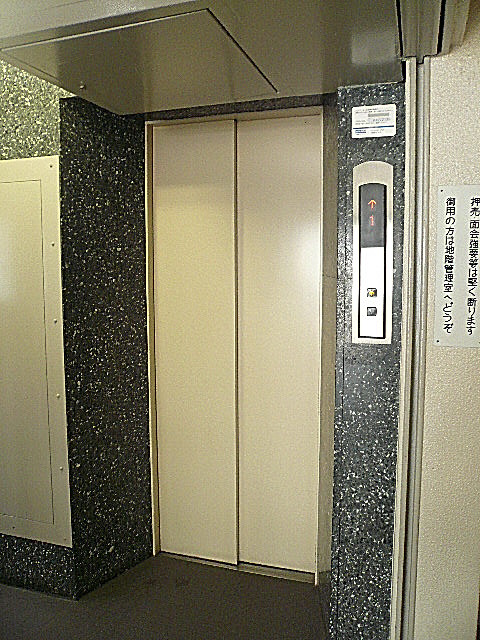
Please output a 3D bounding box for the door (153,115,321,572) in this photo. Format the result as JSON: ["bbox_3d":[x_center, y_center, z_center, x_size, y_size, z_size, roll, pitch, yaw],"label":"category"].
[{"bbox_3d":[-0.021,0.145,2.457,0.790,2.100,0.070,1,6,16],"label":"door"}]

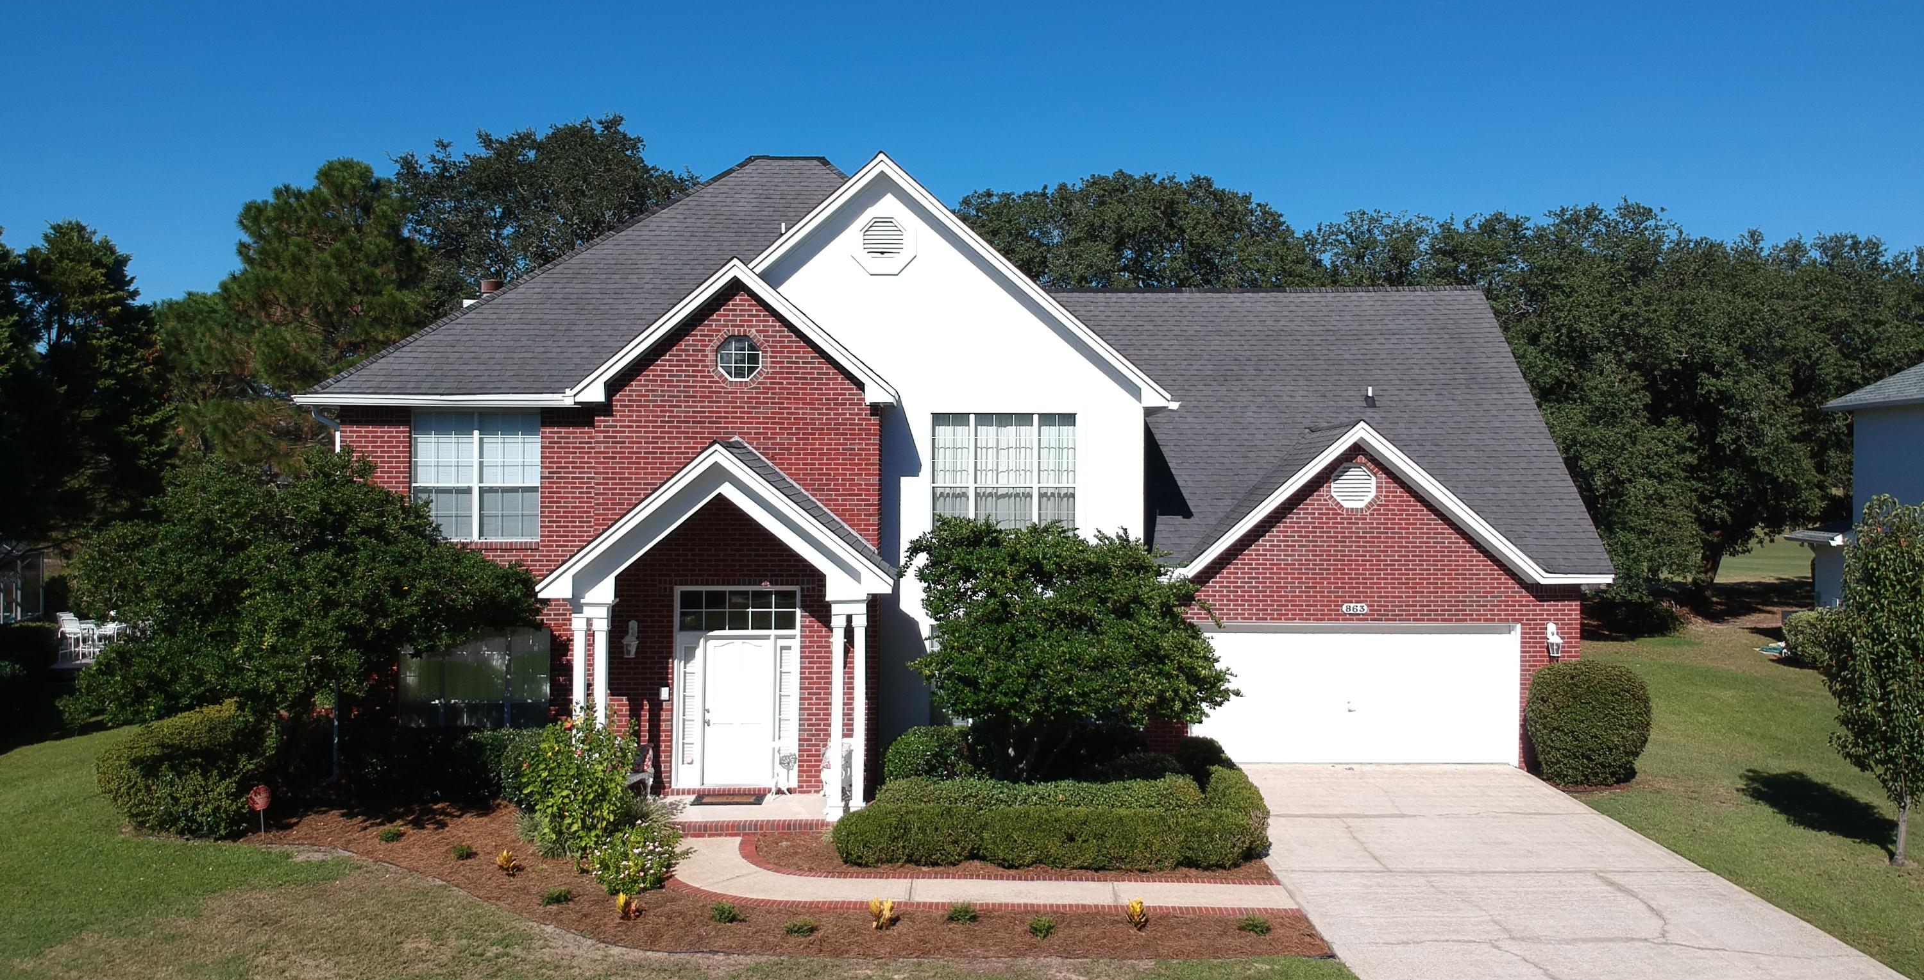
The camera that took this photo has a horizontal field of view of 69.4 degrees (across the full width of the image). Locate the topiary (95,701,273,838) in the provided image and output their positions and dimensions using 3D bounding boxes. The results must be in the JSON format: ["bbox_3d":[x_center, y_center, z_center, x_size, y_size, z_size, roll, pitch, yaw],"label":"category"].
[{"bbox_3d":[-10.200,3.690,18.400,2.500,1.200,2.600,0,0,0],"label":"topiary"}]

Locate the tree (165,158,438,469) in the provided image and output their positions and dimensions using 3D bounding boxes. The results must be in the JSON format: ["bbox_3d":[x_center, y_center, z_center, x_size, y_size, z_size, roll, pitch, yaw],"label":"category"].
[{"bbox_3d":[-16.300,-1.870,34.000,6.600,12.500,6.400,0,0,0],"label":"tree"}]

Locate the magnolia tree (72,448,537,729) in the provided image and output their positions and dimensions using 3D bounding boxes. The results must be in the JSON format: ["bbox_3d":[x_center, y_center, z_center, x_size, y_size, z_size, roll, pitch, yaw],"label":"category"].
[{"bbox_3d":[-8.500,1.880,18.000,6.000,4.800,4.900,0,0,0],"label":"magnolia tree"}]

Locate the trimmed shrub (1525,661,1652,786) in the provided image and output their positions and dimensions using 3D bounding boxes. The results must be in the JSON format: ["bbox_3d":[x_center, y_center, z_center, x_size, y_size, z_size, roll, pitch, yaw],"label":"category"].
[{"bbox_3d":[8.930,3.290,19.750,1.800,1.720,1.700,0,0,0],"label":"trimmed shrub"}]

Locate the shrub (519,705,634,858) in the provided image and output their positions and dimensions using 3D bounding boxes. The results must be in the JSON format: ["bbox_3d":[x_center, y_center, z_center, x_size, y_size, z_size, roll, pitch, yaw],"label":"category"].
[{"bbox_3d":[-4.600,3.450,16.600,1.400,1.670,1.300,0,0,0],"label":"shrub"}]

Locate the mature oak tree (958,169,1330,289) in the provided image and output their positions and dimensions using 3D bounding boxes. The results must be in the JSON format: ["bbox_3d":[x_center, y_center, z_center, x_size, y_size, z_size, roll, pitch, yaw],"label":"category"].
[{"bbox_3d":[6.200,-3.500,50.000,13.500,15.900,12.000,0,0,0],"label":"mature oak tree"}]

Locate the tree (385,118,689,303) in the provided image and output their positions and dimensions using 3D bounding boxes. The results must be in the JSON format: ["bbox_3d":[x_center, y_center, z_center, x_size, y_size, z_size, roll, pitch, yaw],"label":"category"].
[{"bbox_3d":[-12.900,-3.600,43.000,11.000,16.000,10.500,0,0,0],"label":"tree"}]

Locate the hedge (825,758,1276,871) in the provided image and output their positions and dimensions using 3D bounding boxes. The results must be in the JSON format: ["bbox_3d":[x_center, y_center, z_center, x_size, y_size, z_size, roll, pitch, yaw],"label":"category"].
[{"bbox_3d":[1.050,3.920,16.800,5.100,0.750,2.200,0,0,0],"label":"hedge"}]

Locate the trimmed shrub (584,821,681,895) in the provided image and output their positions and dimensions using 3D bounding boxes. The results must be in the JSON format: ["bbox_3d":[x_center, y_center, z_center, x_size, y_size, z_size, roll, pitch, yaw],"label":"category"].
[{"bbox_3d":[-3.600,3.950,15.200,1.070,0.650,1.000,0,0,0],"label":"trimmed shrub"}]

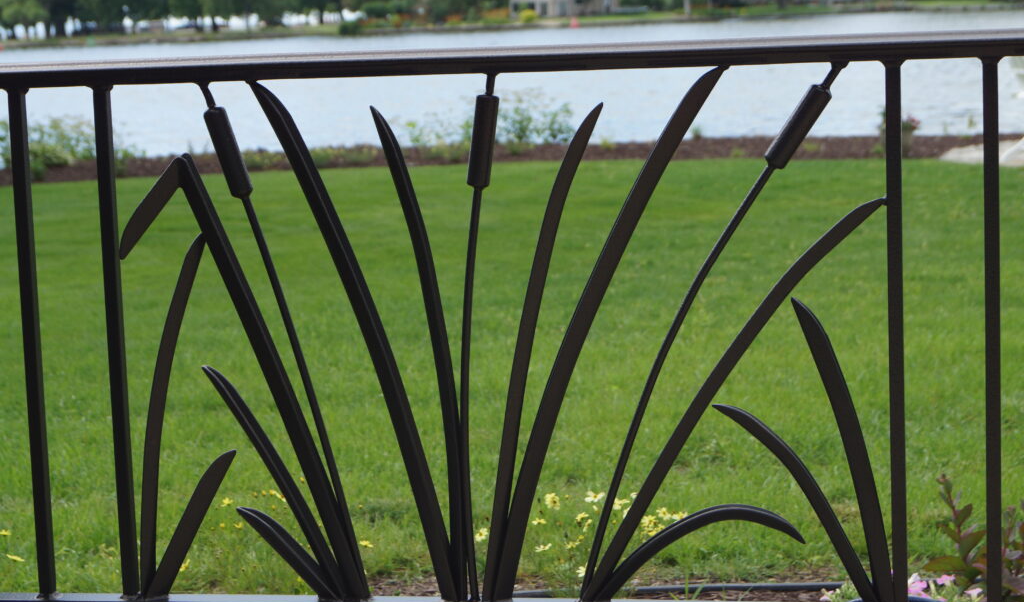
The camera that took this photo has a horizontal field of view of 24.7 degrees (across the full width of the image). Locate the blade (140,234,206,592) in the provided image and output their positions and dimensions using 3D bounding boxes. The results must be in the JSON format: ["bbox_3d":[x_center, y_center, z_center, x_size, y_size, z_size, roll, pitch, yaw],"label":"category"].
[{"bbox_3d":[-0.460,0.157,3.172,0.121,0.495,0.024,-1,8,11],"label":"blade"}]

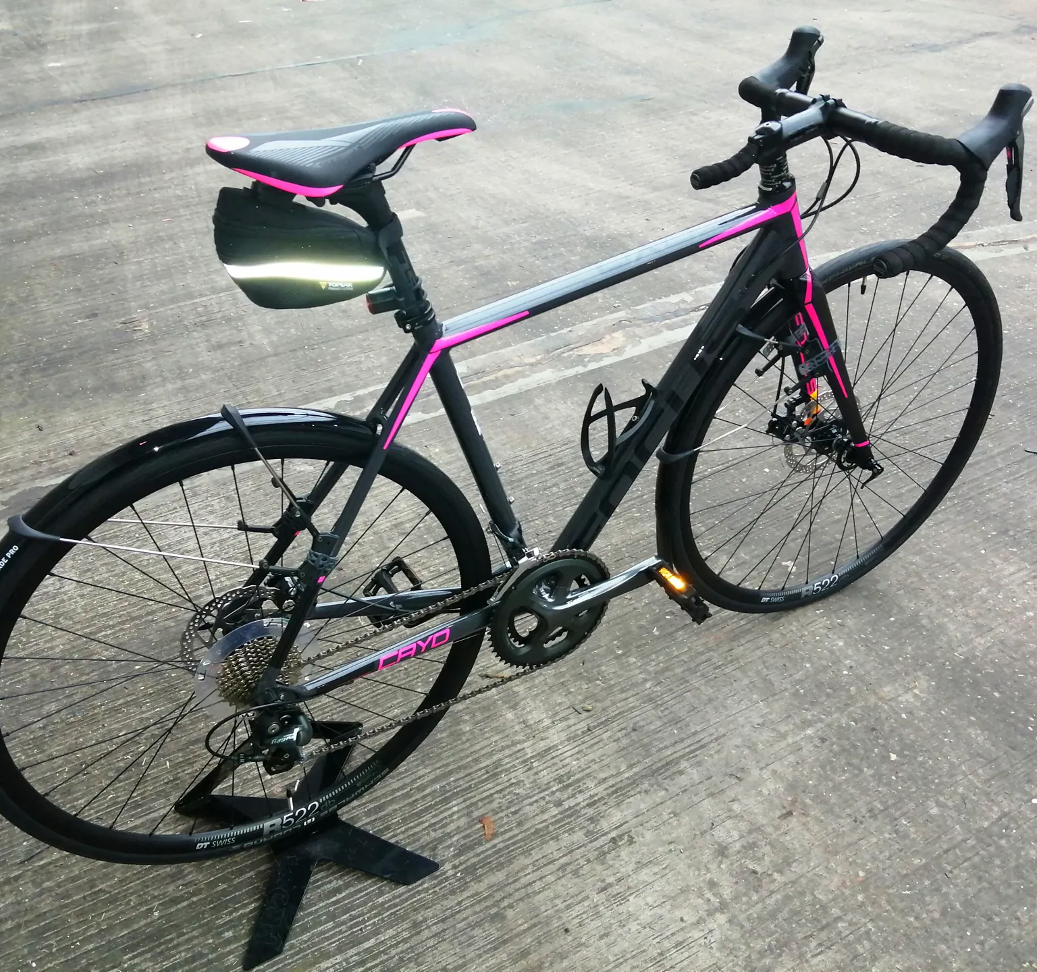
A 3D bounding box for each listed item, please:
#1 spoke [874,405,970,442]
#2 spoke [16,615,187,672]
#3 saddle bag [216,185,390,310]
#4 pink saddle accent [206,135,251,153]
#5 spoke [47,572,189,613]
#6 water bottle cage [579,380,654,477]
[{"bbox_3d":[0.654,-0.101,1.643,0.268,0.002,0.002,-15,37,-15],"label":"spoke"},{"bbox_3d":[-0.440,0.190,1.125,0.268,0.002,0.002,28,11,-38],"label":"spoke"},{"bbox_3d":[-0.222,-0.247,0.995,0.170,0.112,0.090,-12,35,-26],"label":"saddle bag"},{"bbox_3d":[-0.273,-0.320,0.919,0.042,0.014,0.060,-19,37,-21],"label":"pink saddle accent"},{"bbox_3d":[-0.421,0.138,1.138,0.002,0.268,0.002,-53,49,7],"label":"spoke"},{"bbox_3d":[0.124,-0.090,1.313,0.084,0.148,0.078,22,16,-39],"label":"water bottle cage"}]

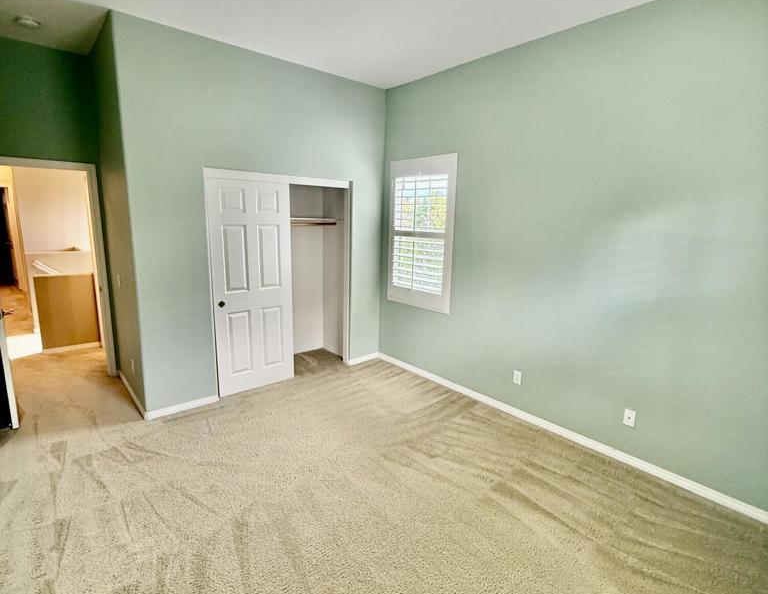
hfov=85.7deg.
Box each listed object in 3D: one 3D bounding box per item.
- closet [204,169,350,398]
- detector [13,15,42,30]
[{"bbox_3d":[-0.973,-0.141,4.124,1.483,2.053,0.120,-8,14,-40],"label":"closet"},{"bbox_3d":[-2.628,-2.018,3.054,0.148,0.045,0.148,-8,14,-40],"label":"detector"}]

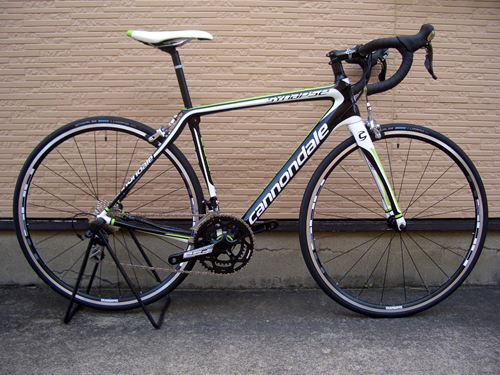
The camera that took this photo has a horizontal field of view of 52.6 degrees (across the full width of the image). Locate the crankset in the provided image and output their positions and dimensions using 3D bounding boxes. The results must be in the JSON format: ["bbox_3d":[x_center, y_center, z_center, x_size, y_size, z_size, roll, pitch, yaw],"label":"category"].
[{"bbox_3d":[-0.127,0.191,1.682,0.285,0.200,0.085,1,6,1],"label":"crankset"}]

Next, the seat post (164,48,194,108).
[{"bbox_3d":[-0.232,-0.362,1.672,0.046,0.210,0.034,-12,6,2],"label":"seat post"}]

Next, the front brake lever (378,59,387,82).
[{"bbox_3d":[0.494,-0.424,1.870,0.034,0.100,0.020,0,6,-4],"label":"front brake lever"}]

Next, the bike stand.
[{"bbox_3d":[-0.454,0.281,1.765,0.325,0.320,0.280,1,6,1],"label":"bike stand"}]

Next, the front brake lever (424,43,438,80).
[{"bbox_3d":[0.527,-0.369,1.475,0.034,0.105,0.020,0,6,-4],"label":"front brake lever"}]

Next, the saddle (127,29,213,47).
[{"bbox_3d":[-0.263,-0.491,1.658,0.283,0.060,0.140,1,6,1],"label":"saddle"}]

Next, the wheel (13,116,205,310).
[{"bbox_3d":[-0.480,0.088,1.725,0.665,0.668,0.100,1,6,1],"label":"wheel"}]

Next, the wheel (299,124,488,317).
[{"bbox_3d":[0.489,0.113,1.715,0.665,0.668,0.085,0,6,-4],"label":"wheel"}]

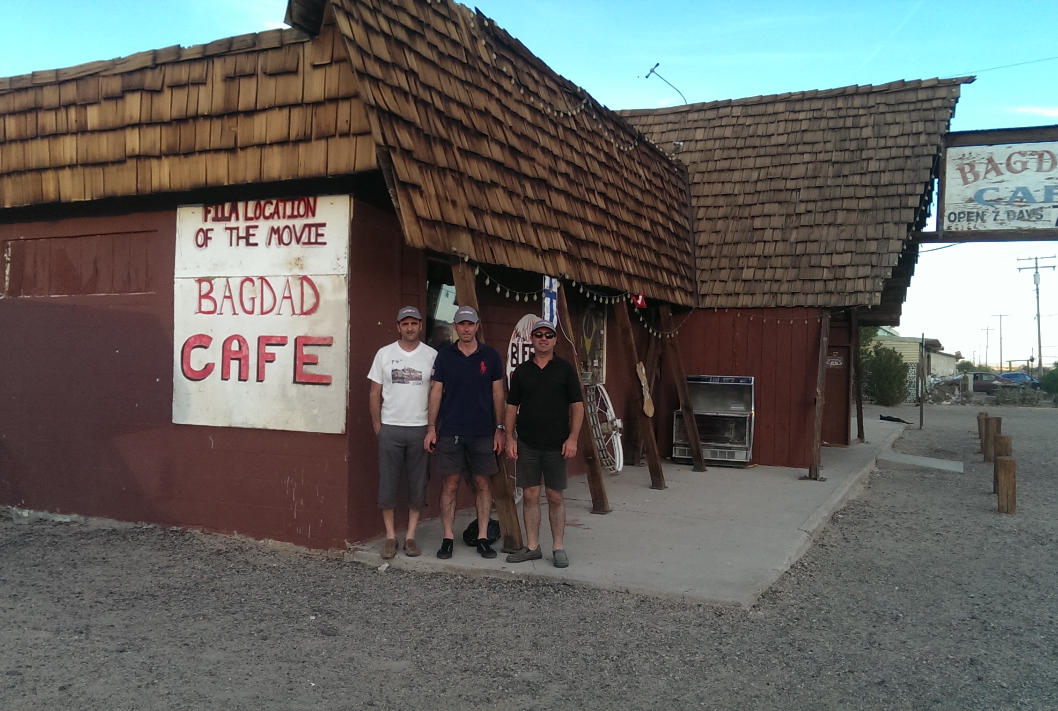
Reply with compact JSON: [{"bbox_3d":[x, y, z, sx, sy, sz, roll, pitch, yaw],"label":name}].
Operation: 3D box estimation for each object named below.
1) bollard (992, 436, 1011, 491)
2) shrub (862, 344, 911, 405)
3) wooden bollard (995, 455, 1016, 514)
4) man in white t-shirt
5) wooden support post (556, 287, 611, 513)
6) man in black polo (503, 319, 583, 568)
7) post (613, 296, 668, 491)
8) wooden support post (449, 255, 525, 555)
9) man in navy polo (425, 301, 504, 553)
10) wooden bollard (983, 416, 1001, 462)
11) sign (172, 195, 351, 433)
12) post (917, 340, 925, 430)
[{"bbox_3d":[5.940,1.368,11.709,0.199,0.711,0.199,1,0,25],"label":"bollard"},{"bbox_3d":[13.375,0.680,34.963,1.800,2.325,1.800,1,0,21],"label":"shrub"},{"bbox_3d":[5.193,1.407,10.152,0.170,0.588,0.170,1,0,25],"label":"wooden bollard"},{"bbox_3d":[-0.922,0.551,6.902,0.530,1.828,0.330,1,0,-6],"label":"man in white t-shirt"},{"bbox_3d":[0.489,0.360,9.345,0.120,2.350,0.120,-14,-6,24],"label":"wooden support post"},{"bbox_3d":[0.112,0.615,6.741,0.570,1.740,0.360,1,0,2],"label":"man in black polo"},{"bbox_3d":[1.266,0.408,10.778,0.130,2.253,0.130,-13,-6,24],"label":"post"},{"bbox_3d":[-0.320,0.360,7.232,0.130,2.284,0.130,-12,-6,24],"label":"wooden support post"},{"bbox_3d":[-0.462,0.555,6.907,0.590,1.837,0.340,1,0,-3],"label":"man in navy polo"},{"bbox_3d":[7.732,1.407,15.571,0.244,0.741,0.244,1,0,25],"label":"wooden bollard"},{"bbox_3d":[-2.171,-0.332,7.481,1.766,1.843,0.050,1,0,25],"label":"sign"},{"bbox_3d":[9.858,0.694,23.468,0.091,2.346,0.091,1,0,25],"label":"post"}]

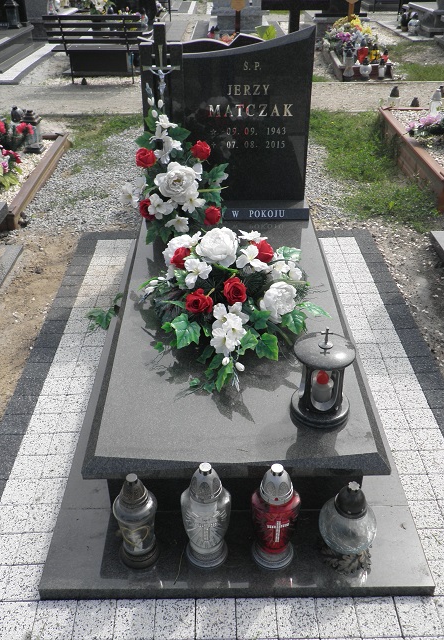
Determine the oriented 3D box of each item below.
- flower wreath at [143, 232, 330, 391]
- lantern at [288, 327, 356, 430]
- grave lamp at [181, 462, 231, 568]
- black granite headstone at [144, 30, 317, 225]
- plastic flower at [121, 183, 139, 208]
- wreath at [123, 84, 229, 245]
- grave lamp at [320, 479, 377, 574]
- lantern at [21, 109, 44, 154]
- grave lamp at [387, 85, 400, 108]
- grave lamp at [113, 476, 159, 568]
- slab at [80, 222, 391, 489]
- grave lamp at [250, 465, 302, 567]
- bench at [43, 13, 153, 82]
[{"bbox_3d":[0.026,-0.095,2.029,0.640,0.260,0.700,-1,33,0],"label":"flower wreath"},{"bbox_3d":[0.281,0.141,1.632,0.175,0.285,0.175,-1,33,0],"label":"lantern"},{"bbox_3d":[-0.040,0.482,1.490,0.126,0.311,0.126,-1,34,0],"label":"grave lamp"},{"bbox_3d":[0.024,-0.872,2.621,0.755,0.812,0.250,-1,34,0],"label":"black granite headstone"},{"bbox_3d":[-0.407,-0.548,2.606,0.085,0.115,0.065,11,35,16],"label":"plastic flower"},{"bbox_3d":[-0.185,-0.690,2.580,0.430,0.610,0.270,-1,33,0],"label":"wreath"},{"bbox_3d":[0.321,0.508,1.501,0.146,0.251,0.146,-1,34,0],"label":"grave lamp"},{"bbox_3d":[-1.443,-1.438,4.485,0.152,0.305,0.152,4,34,6],"label":"lantern"},{"bbox_3d":[1.484,-1.861,5.118,0.112,0.300,0.112,-1,34,0],"label":"grave lamp"},{"bbox_3d":[-0.217,0.498,1.494,0.112,0.283,0.112,-1,34,0],"label":"grave lamp"},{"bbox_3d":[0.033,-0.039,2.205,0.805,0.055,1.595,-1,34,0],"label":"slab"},{"bbox_3d":[0.133,0.486,1.474,0.125,0.350,0.125,-1,33,0],"label":"grave lamp"},{"bbox_3d":[-1.331,-2.924,6.404,1.005,0.724,0.459,1,34,2],"label":"bench"}]

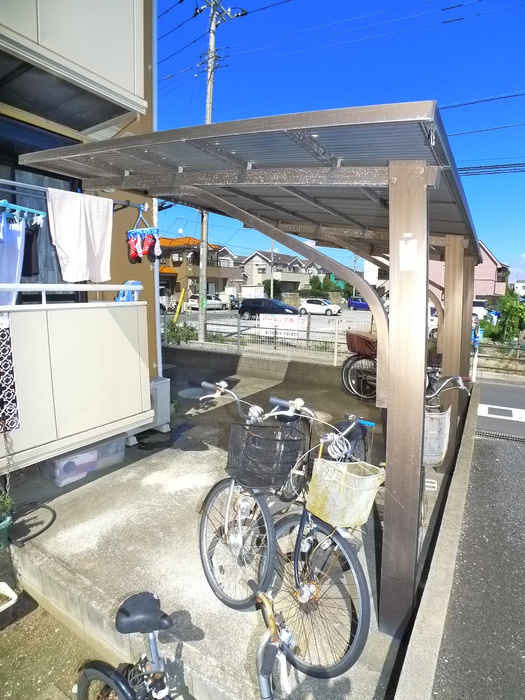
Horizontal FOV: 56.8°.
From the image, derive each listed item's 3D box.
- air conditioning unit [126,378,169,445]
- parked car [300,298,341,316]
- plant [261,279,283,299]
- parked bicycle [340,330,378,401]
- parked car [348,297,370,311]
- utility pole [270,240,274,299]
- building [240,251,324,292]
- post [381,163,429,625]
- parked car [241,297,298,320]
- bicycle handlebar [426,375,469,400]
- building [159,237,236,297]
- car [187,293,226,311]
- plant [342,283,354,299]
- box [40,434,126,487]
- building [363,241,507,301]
[{"bbox_3d":[-1.424,0.701,5.589,0.310,0.650,0.790,3,7,28],"label":"air conditioning unit"},{"bbox_3d":[5.360,-3.927,44.845,4.000,1.510,1.700,2,7,20],"label":"parked car"},{"bbox_3d":[1.193,-6.528,58.638,2.300,3.600,2.450,3,7,28],"label":"plant"},{"bbox_3d":[1.916,0.255,6.919,0.570,1.060,1.750,-6,9,-42],"label":"parked bicycle"},{"bbox_3d":[12.249,-5.700,59.744,3.400,1.660,1.480,1,7,15],"label":"parked car"},{"bbox_3d":[1.133,-9.037,55.846,0.270,9.200,0.270,3,7,28],"label":"utility pole"},{"bbox_3d":[3.853,-11.691,78.183,6.500,8.000,16.000,4,8,31],"label":"building"},{"bbox_3d":[0.623,0.269,2.157,0.147,2.115,0.105,3,7,26],"label":"post"},{"bbox_3d":[0.416,-2.903,34.389,4.050,1.520,1.700,3,7,26],"label":"parked car"},{"bbox_3d":[1.091,0.236,3.246,0.560,0.170,0.240,3,7,24],"label":"bicycle handlebar"},{"bbox_3d":[-8.635,-8.691,54.363,8.500,8.100,8.500,4,8,32],"label":"building"},{"bbox_3d":[-5.205,-4.607,46.776,1.680,1.490,4.050,6,9,43],"label":"car"},{"bbox_3d":[14.853,-9.419,83.476,2.200,3.800,2.200,3,7,28],"label":"plant"},{"bbox_3d":[-1.702,0.983,4.547,0.370,0.320,0.730,3,7,30],"label":"box"},{"bbox_3d":[21.263,-9.380,59.834,15.000,9.000,10.000,3,7,29],"label":"building"}]

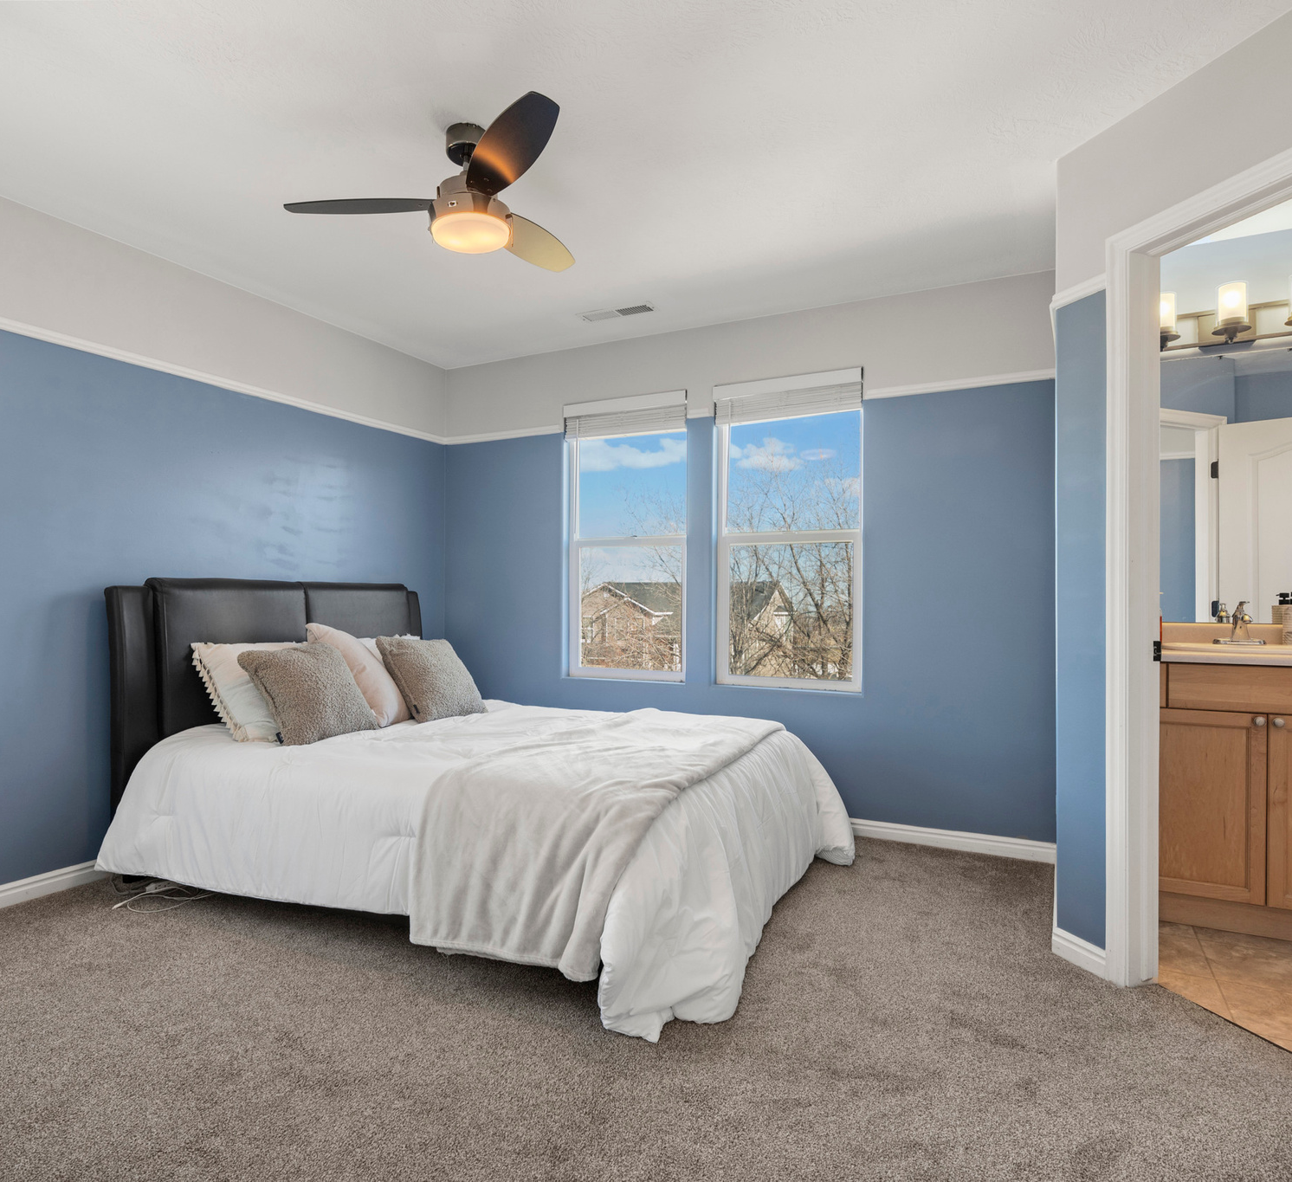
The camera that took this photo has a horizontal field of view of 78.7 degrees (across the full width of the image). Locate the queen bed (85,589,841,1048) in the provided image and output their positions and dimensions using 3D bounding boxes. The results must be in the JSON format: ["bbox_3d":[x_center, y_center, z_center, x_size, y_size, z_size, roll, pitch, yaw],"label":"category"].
[{"bbox_3d":[-0.589,0.533,3.098,2.440,1.140,1.690,0,-1,27],"label":"queen bed"}]

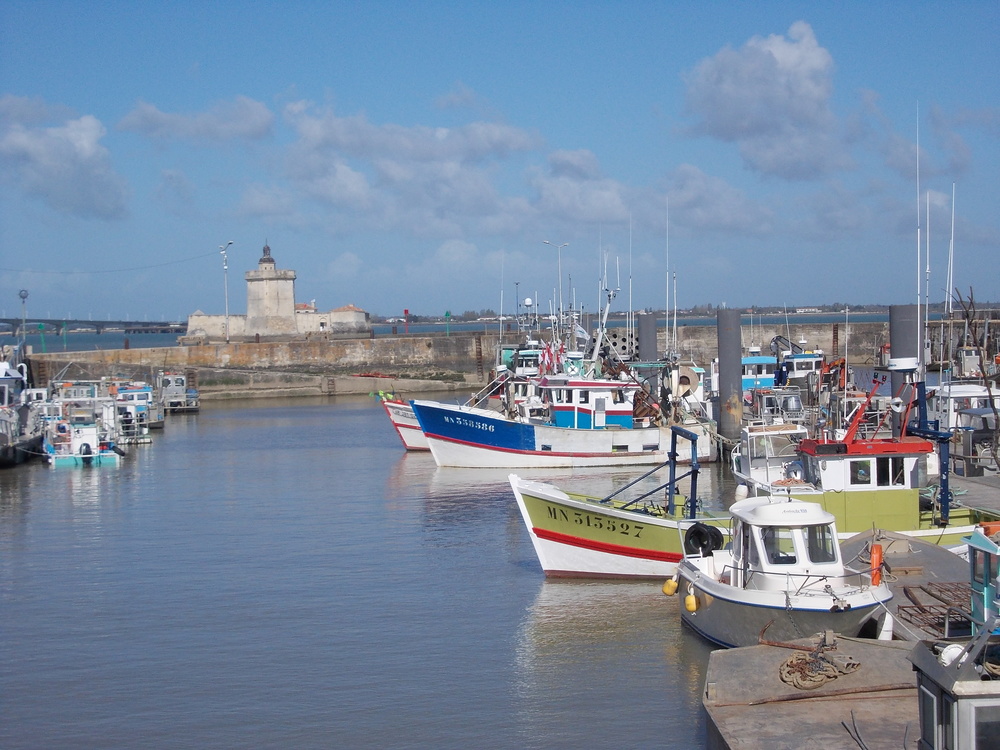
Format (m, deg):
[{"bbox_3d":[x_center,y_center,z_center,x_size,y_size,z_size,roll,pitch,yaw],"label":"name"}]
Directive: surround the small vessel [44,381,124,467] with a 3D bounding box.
[{"bbox_3d":[-16.975,1.869,84.200,2.950,3.300,7.000,-2,2,-11],"label":"small vessel"}]

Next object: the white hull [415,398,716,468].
[{"bbox_3d":[2.384,2.027,75.800,11.200,2.550,3.900,-1,2,3],"label":"white hull"}]

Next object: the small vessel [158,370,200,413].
[{"bbox_3d":[-20.690,0.928,132.000,2.650,2.650,7.000,-2,2,-10],"label":"small vessel"}]

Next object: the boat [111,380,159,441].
[{"bbox_3d":[-17.648,1.680,98.500,2.200,2.900,7.000,-2,2,-11],"label":"boat"}]

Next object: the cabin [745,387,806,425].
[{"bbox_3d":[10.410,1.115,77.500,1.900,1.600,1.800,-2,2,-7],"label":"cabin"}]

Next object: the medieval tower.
[{"bbox_3d":[-66.508,-25.089,597.000,15.000,26.900,14.500,-2,2,-6],"label":"medieval tower"}]

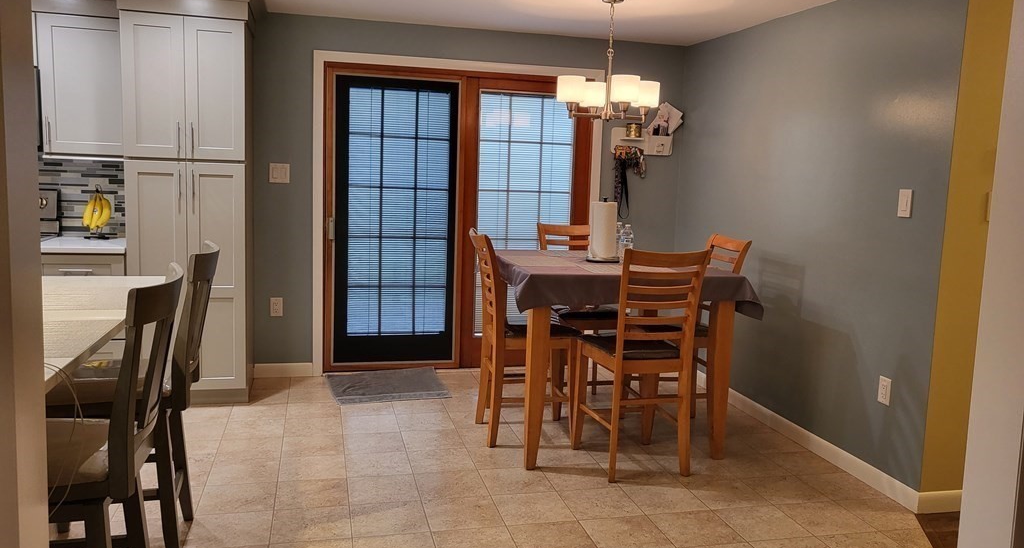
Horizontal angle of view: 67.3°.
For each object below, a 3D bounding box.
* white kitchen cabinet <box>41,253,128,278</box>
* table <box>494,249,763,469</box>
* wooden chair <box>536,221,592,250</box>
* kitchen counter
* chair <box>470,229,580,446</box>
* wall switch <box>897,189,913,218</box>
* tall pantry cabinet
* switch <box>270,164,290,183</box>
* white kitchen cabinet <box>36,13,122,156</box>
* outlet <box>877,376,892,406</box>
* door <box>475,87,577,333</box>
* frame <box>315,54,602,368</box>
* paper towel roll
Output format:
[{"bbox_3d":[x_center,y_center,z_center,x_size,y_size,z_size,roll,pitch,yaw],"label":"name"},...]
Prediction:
[{"bbox_3d":[-2.449,0.287,4.520,0.490,0.880,0.586,0,8,-14],"label":"white kitchen cabinet"},{"bbox_3d":[0.455,0.389,4.128,1.090,0.915,1.090,0,7,-14],"label":"table"},{"bbox_3d":[0.402,0.252,4.637,0.430,1.060,0.540,0,7,-14],"label":"wooden chair"},{"bbox_3d":[-2.429,-0.164,4.450,0.490,0.035,0.606,0,8,-14],"label":"kitchen counter"},{"bbox_3d":[0.066,0.315,4.018,0.550,1.060,0.430,0,7,-14],"label":"chair"},{"bbox_3d":[1.761,-0.316,3.452,0.008,0.122,0.078,0,8,-14],"label":"wall switch"},{"bbox_3d":[-1.856,-0.379,4.507,0.635,2.190,0.610,0,7,-14],"label":"tall pantry cabinet"},{"bbox_3d":[-1.487,-0.644,4.929,0.124,0.121,0.008,0,8,-14],"label":"switch"},{"bbox_3d":[-2.394,-1.058,4.426,0.460,0.770,0.335,0,7,-14],"label":"white kitchen cabinet"},{"bbox_3d":[1.727,0.543,3.569,0.008,0.122,0.077,0,8,-14],"label":"outlet"},{"bbox_3d":[0.095,-0.409,5.369,0.700,1.670,0.060,0,7,-14],"label":"door"},{"bbox_3d":[-0.345,-0.364,5.224,1.945,2.090,0.120,0,7,-14],"label":"frame"},{"bbox_3d":[0.522,-0.240,4.289,0.145,0.300,0.145,2,8,0],"label":"paper towel roll"}]

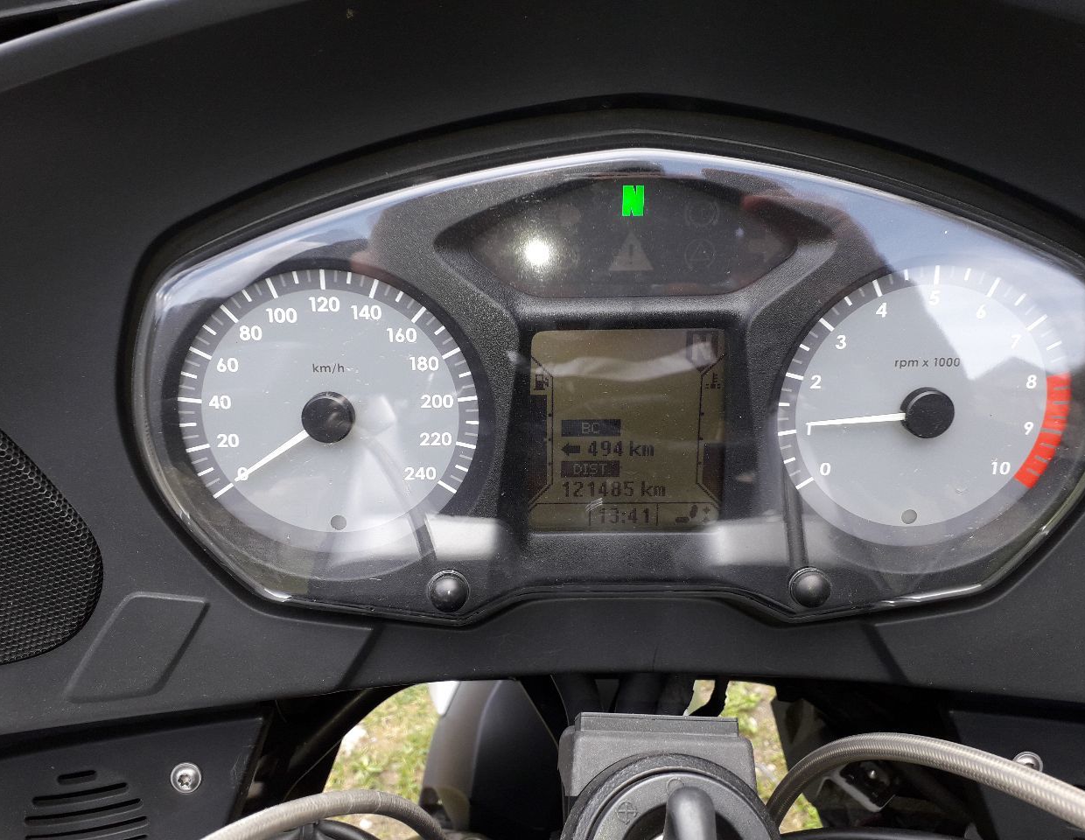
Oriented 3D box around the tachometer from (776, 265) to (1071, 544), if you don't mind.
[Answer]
[{"bbox_3d":[0.124,-0.002,0.283,0.095,0.095,0.010,-1,15,-1],"label":"tachometer"}]

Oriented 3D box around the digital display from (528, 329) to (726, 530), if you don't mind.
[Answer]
[{"bbox_3d":[0.027,0.004,0.284,0.063,0.068,0.007,-1,15,-1],"label":"digital display"}]

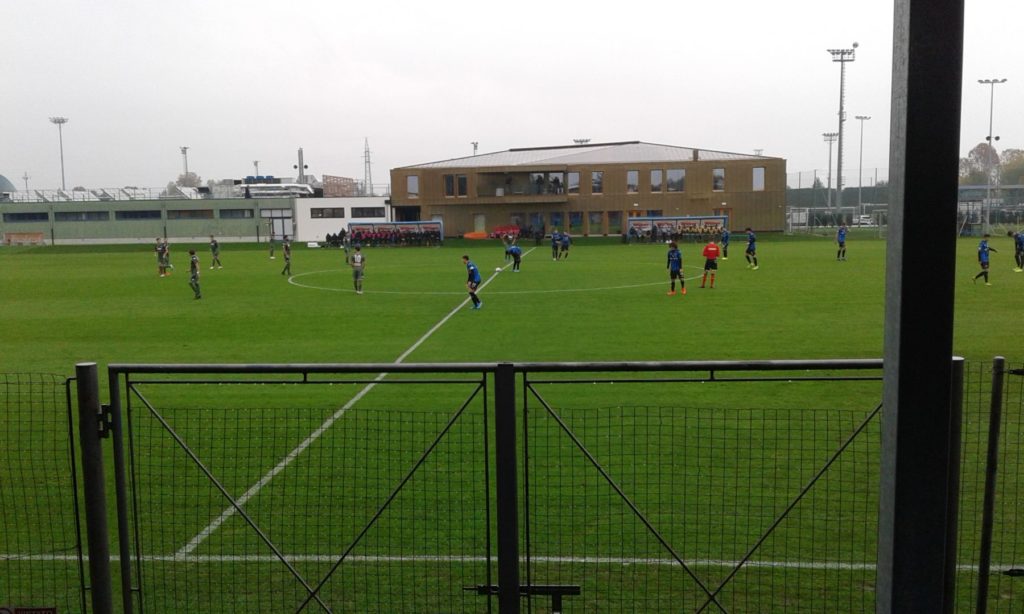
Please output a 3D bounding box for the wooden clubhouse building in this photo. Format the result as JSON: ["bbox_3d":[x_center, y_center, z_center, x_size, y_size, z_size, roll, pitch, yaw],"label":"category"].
[{"bbox_3d":[8.067,-13.194,95.114,37.350,9.760,28.000,-1,6,5],"label":"wooden clubhouse building"}]

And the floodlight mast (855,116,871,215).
[{"bbox_3d":[44.834,-17.308,109.860,2.600,14.060,0.700,-5,8,-35],"label":"floodlight mast"}]

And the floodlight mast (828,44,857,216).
[{"bbox_3d":[52.954,-27.709,137.908,4.500,28.290,1.700,-1,6,-3],"label":"floodlight mast"}]

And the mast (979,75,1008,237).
[{"bbox_3d":[43.582,-13.675,78.064,2.600,13.940,0.700,-1,6,3],"label":"mast"}]

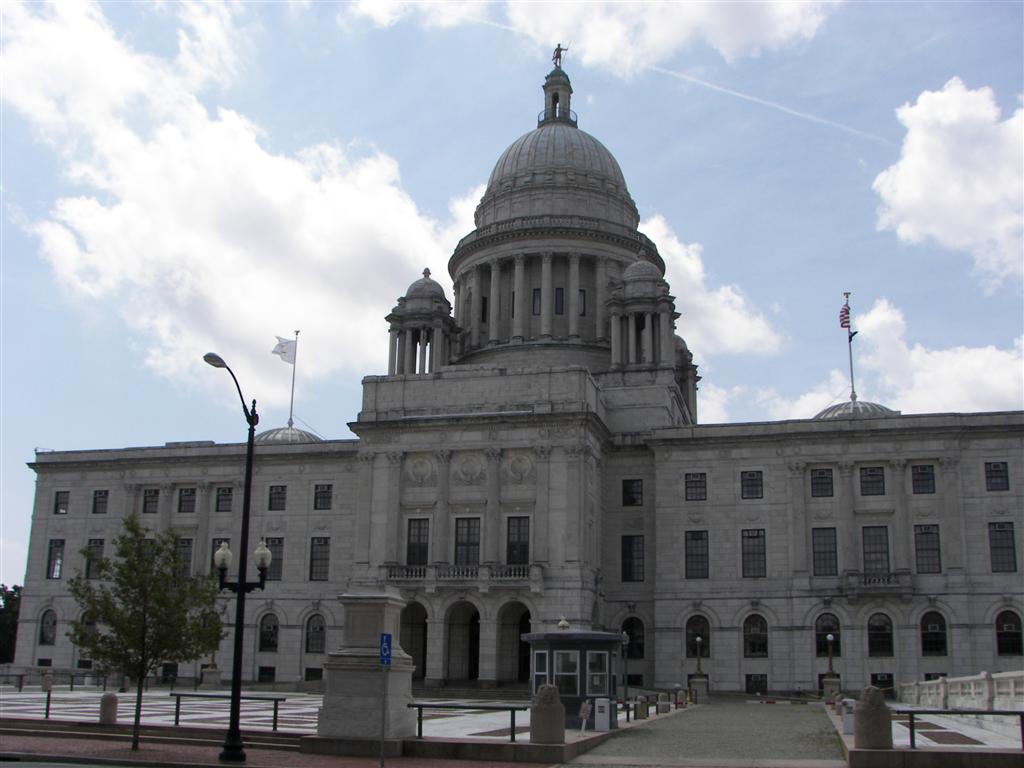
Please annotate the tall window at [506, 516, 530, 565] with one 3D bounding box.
[{"bbox_3d":[0.487,12.181,82.359,1.800,3.950,0.300,-3,-14,14],"label":"tall window"}]

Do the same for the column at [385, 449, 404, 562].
[{"bbox_3d":[-9.143,9.571,82.860,1.300,8.809,1.150,-3,-15,14],"label":"column"}]

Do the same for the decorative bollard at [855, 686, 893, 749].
[{"bbox_3d":[8.006,7.391,23.585,0.770,1.300,0.750,-3,-15,15],"label":"decorative bollard"}]

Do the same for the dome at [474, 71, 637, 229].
[{"bbox_3d":[5.268,-27.907,125.703,19.500,21.840,19.500,-3,-14,14],"label":"dome"}]

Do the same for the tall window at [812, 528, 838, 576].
[{"bbox_3d":[25.270,13.591,85.892,1.873,3.929,0.300,-3,-15,15],"label":"tall window"}]

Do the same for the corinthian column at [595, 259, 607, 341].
[{"bbox_3d":[9.126,-8.866,109.788,1.208,9.187,1.208,-3,-16,15],"label":"corinthian column"}]

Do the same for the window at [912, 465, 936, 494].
[{"bbox_3d":[32.805,7.612,84.907,1.692,2.300,0.403,-3,-16,15],"label":"window"}]

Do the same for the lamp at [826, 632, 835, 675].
[{"bbox_3d":[14.481,12.344,48.416,0.380,2.050,0.380,-3,-15,15],"label":"lamp"}]

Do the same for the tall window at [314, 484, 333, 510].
[{"bbox_3d":[-16.851,10.146,95.194,1.656,2.237,0.350,-3,-15,14],"label":"tall window"}]

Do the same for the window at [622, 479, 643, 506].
[{"bbox_3d":[10.771,9.698,95.183,1.770,2.500,0.300,-3,-15,15],"label":"window"}]

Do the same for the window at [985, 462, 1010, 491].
[{"bbox_3d":[38.099,7.273,83.628,1.692,2.300,0.403,-3,-16,15],"label":"window"}]

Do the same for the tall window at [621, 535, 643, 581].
[{"bbox_3d":[10.262,14.834,90.317,1.880,3.950,0.300,-3,-14,14],"label":"tall window"}]

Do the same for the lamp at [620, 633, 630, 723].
[{"bbox_3d":[4.796,12.276,45.000,0.500,3.600,0.500,-3,-15,15],"label":"lamp"}]

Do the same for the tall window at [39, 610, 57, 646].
[{"bbox_3d":[-45.051,23.665,103.282,1.864,3.418,0.300,-3,-15,15],"label":"tall window"}]

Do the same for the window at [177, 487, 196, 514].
[{"bbox_3d":[-30.147,10.816,98.870,1.748,2.237,0.350,-3,-15,14],"label":"window"}]

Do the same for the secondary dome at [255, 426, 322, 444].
[{"bbox_3d":[-25.429,6.229,121.704,9.000,2.600,9.000,-3,-15,15],"label":"secondary dome"}]

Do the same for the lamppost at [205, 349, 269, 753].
[{"bbox_3d":[-6.237,3.699,22.906,1.280,8.693,2.020,-6,-15,24],"label":"lamppost"}]

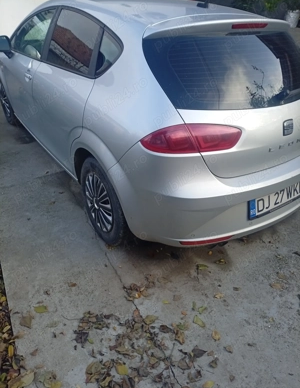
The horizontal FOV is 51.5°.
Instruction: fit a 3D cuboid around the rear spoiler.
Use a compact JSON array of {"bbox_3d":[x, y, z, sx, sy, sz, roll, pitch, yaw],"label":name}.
[{"bbox_3d":[0.508,-0.986,1.816,1.220,0.120,0.250,-18,36,-29],"label":"rear spoiler"}]

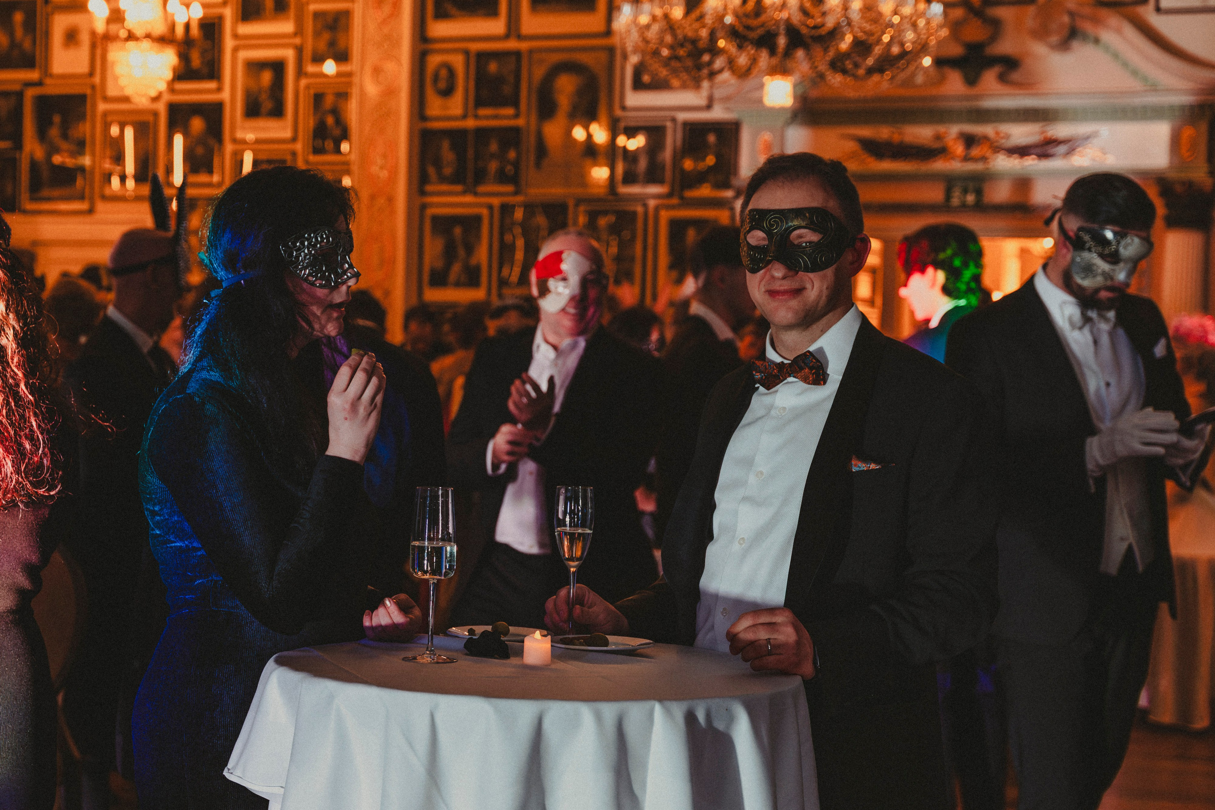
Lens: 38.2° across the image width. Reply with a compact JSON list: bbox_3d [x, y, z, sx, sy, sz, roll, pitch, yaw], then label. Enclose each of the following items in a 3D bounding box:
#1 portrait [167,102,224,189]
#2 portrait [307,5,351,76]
[{"bbox_3d":[-2.823,-1.779,12.026,0.450,0.601,0.035,2,2,19],"label":"portrait"},{"bbox_3d":[-1.883,-2.469,11.841,0.363,0.489,0.040,2,1,18],"label":"portrait"}]

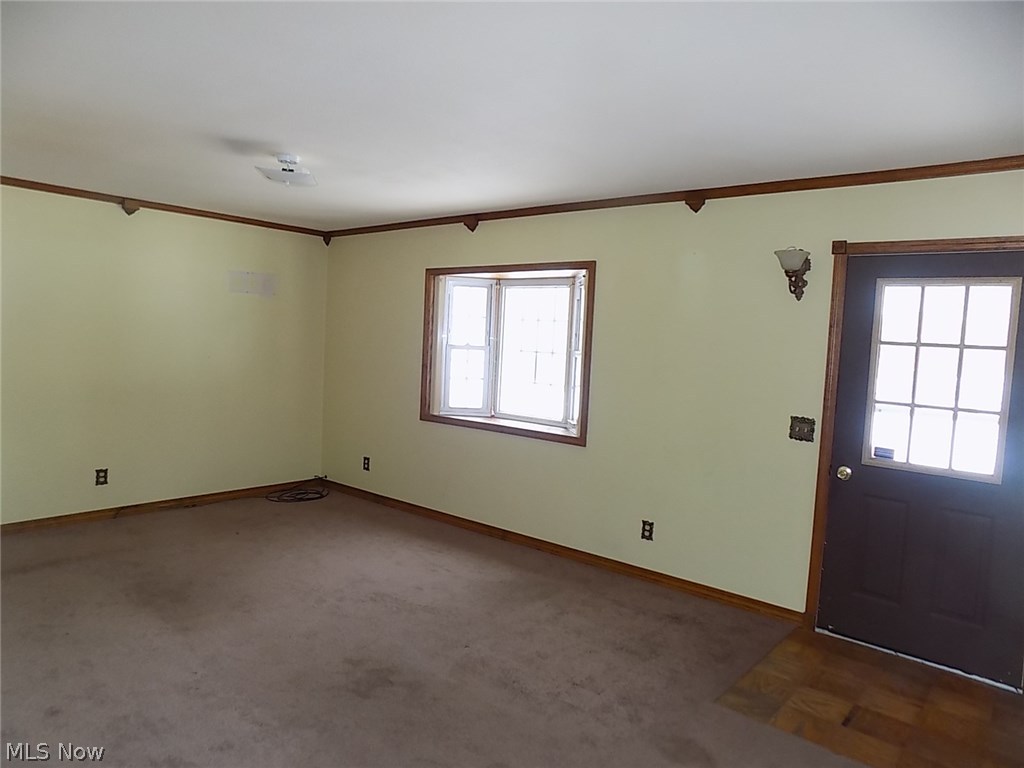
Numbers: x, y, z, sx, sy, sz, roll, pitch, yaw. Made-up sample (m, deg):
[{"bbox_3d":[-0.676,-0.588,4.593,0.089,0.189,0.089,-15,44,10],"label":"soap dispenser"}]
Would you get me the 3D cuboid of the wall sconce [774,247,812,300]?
[{"bbox_3d":[1.515,-0.596,3.658,0.182,0.280,0.230,6,5,39],"label":"wall sconce"}]

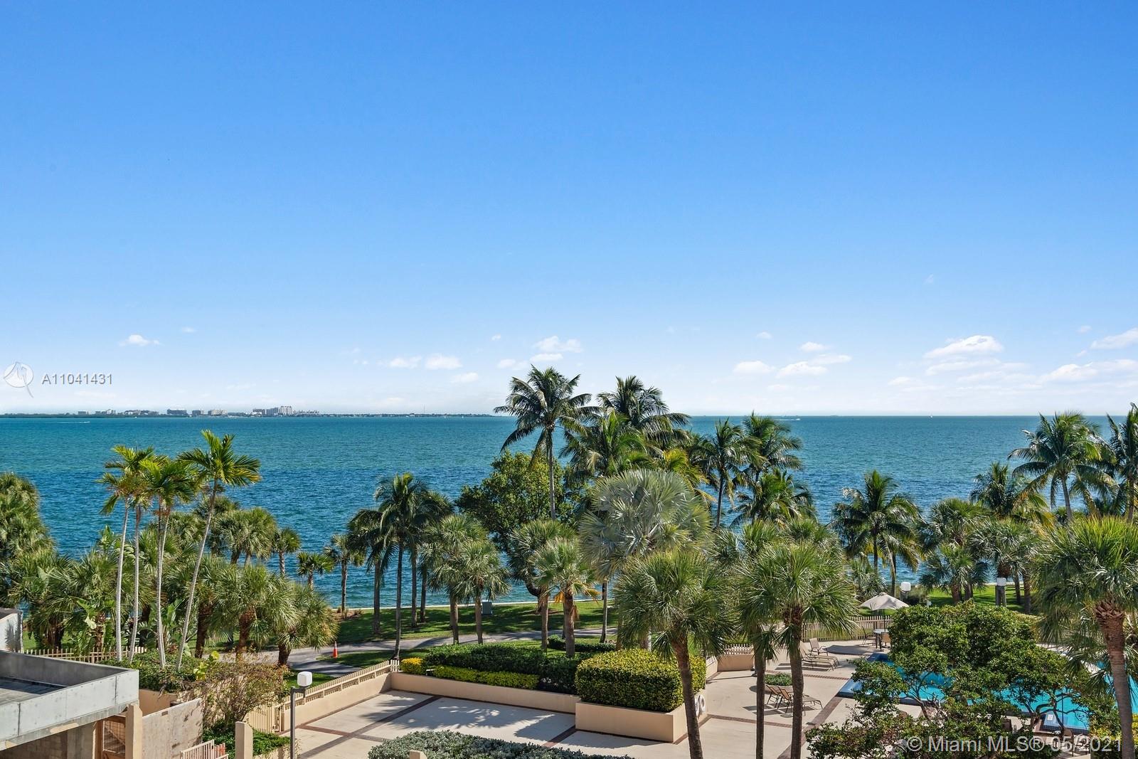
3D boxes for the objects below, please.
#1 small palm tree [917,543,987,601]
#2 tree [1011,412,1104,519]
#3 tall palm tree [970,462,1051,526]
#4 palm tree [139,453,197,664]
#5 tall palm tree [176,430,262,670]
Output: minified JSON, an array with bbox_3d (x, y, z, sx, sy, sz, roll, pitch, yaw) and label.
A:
[{"bbox_3d":[23.983,12.213,68.635,4.330,4.100,4.100,0,-2,0],"label":"small palm tree"},{"bbox_3d":[30.002,8.112,67.770,5.740,12.250,5.700,0,-2,0],"label":"tree"},{"bbox_3d":[28.758,9.854,71.715,5.270,9.020,5.200,0,-2,0],"label":"tall palm tree"},{"bbox_3d":[-16.835,8.176,46.256,2.470,9.900,2.600,0,-2,0],"label":"palm tree"},{"bbox_3d":[-14.743,7.635,46.274,3.660,10.980,3.300,0,-2,0],"label":"tall palm tree"}]

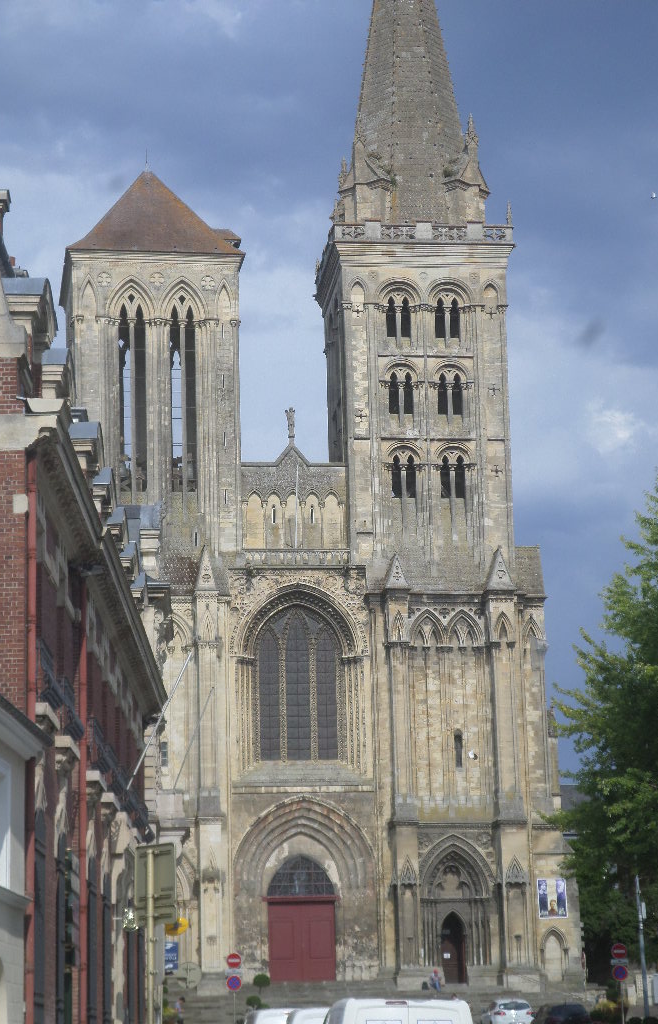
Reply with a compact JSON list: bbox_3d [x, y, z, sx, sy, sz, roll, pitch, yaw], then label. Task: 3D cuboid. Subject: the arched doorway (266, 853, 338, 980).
[{"bbox_3d":[-1.381,20.484,120.566,3.596,6.267,0.500,0,-14,-7],"label":"arched doorway"}]

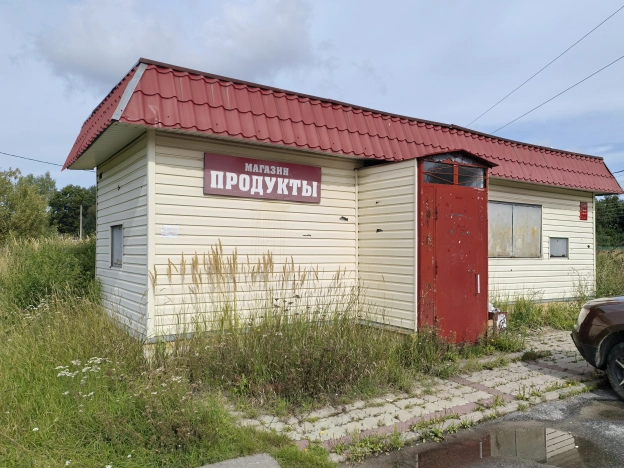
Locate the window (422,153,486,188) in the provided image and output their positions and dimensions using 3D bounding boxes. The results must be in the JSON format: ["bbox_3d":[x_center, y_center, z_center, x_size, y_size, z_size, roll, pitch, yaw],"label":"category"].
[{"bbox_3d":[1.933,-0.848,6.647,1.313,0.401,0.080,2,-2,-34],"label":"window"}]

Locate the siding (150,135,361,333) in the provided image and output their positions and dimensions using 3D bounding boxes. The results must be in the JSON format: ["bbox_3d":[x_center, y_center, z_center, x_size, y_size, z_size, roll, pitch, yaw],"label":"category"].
[{"bbox_3d":[-0.602,0.051,6.362,3.010,2.332,0.080,2,-2,-34],"label":"siding"}]

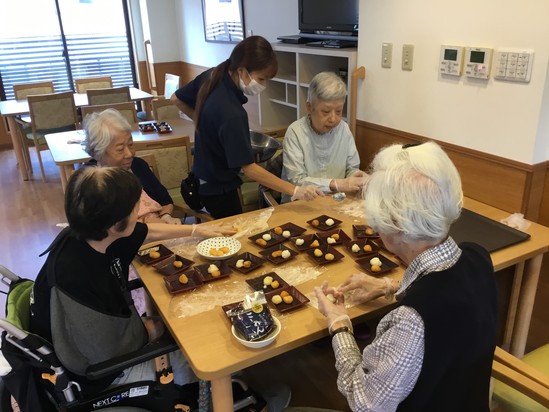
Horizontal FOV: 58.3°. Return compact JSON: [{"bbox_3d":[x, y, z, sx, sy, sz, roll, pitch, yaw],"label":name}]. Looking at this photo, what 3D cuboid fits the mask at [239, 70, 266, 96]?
[{"bbox_3d":[-0.101,-0.543,2.200,0.085,0.115,0.140,31,31,12],"label":"mask"}]

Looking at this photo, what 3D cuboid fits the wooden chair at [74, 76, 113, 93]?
[{"bbox_3d":[-2.137,-1.137,6.140,0.470,0.830,0.540,-13,24,-26],"label":"wooden chair"}]

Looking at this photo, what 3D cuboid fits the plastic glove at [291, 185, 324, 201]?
[{"bbox_3d":[0.155,-0.061,2.316,0.165,0.075,0.090,-7,22,-12],"label":"plastic glove"}]

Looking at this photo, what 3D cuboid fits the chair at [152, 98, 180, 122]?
[{"bbox_3d":[-0.769,-0.564,4.551,0.520,0.865,0.550,-18,26,-34],"label":"chair"}]

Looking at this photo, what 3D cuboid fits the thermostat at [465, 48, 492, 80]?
[{"bbox_3d":[0.852,-0.593,2.057,0.024,0.122,0.120,-13,24,-26],"label":"thermostat"}]

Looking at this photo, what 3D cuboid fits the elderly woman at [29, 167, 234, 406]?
[{"bbox_3d":[-0.370,0.357,1.633,0.780,1.100,0.560,-12,24,-23],"label":"elderly woman"}]

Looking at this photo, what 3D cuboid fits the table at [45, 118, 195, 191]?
[{"bbox_3d":[-0.939,-0.254,4.006,1.520,0.700,0.950,-13,24,-25],"label":"table"}]

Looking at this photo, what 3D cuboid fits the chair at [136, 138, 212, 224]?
[{"bbox_3d":[-0.650,0.068,2.956,0.500,0.820,0.560,-14,25,-27],"label":"chair"}]

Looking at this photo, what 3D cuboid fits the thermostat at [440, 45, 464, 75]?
[{"bbox_3d":[0.791,-0.641,2.182,0.020,0.120,0.122,-13,24,-25],"label":"thermostat"}]

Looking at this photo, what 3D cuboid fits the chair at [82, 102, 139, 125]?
[{"bbox_3d":[-1.328,-0.433,4.287,0.520,0.865,0.550,-13,24,-25],"label":"chair"}]

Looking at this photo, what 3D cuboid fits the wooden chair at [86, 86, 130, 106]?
[{"bbox_3d":[-1.839,-0.910,5.573,0.520,0.870,0.550,-13,24,-25],"label":"wooden chair"}]

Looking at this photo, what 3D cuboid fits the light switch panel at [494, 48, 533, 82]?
[{"bbox_3d":[0.934,-0.548,1.928,0.014,0.120,0.158,-13,24,-26],"label":"light switch panel"}]

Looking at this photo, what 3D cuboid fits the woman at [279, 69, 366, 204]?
[{"bbox_3d":[0.279,-0.069,2.620,0.500,1.250,0.680,-13,24,-25],"label":"woman"}]

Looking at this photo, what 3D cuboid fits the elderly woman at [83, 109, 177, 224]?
[{"bbox_3d":[-0.676,0.109,2.408,0.500,1.150,0.700,-21,28,-38],"label":"elderly woman"}]

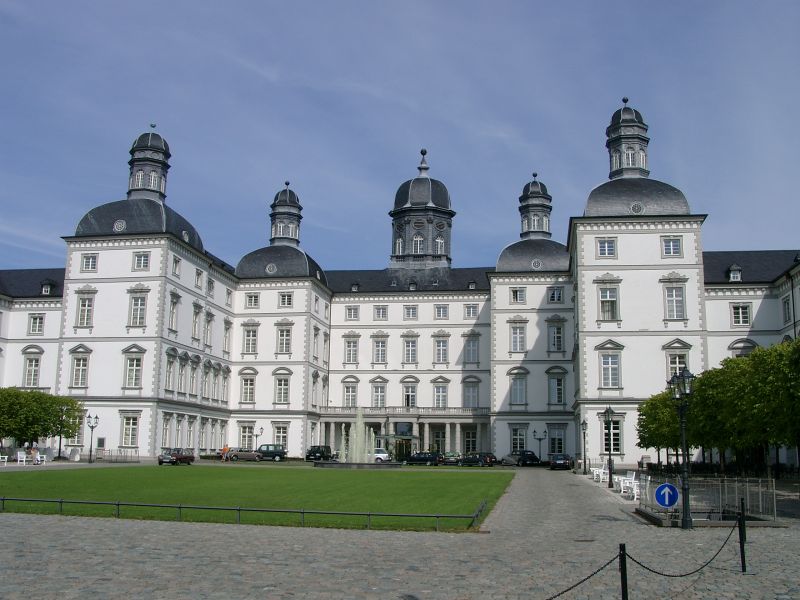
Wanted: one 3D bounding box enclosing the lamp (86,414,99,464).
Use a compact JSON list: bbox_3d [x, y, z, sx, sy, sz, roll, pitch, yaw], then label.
[{"bbox_3d":[-26.870,12.135,68.753,1.109,4.255,0.500,-1,-11,9],"label":"lamp"}]

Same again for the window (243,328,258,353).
[{"bbox_3d":[-18.398,5.015,96.701,2.051,3.047,0.300,-1,-11,9],"label":"window"}]

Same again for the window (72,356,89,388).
[{"bbox_3d":[-32.735,7.454,80.512,1.703,3.130,0.250,-1,-11,9],"label":"window"}]

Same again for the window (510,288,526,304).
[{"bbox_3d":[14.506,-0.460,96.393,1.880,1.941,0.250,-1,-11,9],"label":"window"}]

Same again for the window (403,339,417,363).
[{"bbox_3d":[1.373,6.850,105.240,1.736,3.276,0.300,-1,-11,9],"label":"window"}]

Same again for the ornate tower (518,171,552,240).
[{"bbox_3d":[17.303,-11.913,100.232,4.237,8.861,4.150,-1,-11,9],"label":"ornate tower"}]

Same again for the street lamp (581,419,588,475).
[{"bbox_3d":[13.541,10.751,57.681,0.460,4.020,1.300,-1,-11,9],"label":"street lamp"}]

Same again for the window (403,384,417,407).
[{"bbox_3d":[1.287,12.545,102.689,1.887,2.992,0.300,-1,-11,9],"label":"window"}]

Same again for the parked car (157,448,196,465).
[{"bbox_3d":[-18.717,13.174,66.000,1.700,1.450,4.200,0,-11,6],"label":"parked car"}]

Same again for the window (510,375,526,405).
[{"bbox_3d":[13.851,10.540,91.774,1.778,3.318,0.300,-1,-11,9],"label":"window"}]

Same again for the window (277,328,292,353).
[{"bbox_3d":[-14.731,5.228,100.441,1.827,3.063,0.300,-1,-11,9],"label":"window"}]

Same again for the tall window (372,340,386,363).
[{"bbox_3d":[-2.661,6.913,105.889,1.758,3.256,0.300,-1,-11,9],"label":"tall window"}]

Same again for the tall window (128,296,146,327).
[{"bbox_3d":[-25.782,1.131,77.266,1.887,3.012,0.300,-1,-11,9],"label":"tall window"}]

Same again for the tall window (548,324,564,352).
[{"bbox_3d":[18.302,4.541,91.722,1.730,3.141,0.300,-1,-12,8],"label":"tall window"}]

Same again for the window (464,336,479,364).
[{"bbox_3d":[9.555,6.738,103.923,1.693,3.235,0.300,-1,-11,9],"label":"window"}]

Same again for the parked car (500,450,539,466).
[{"bbox_3d":[13.408,17.607,87.159,1.800,1.620,4.800,8,-13,-32],"label":"parked car"}]

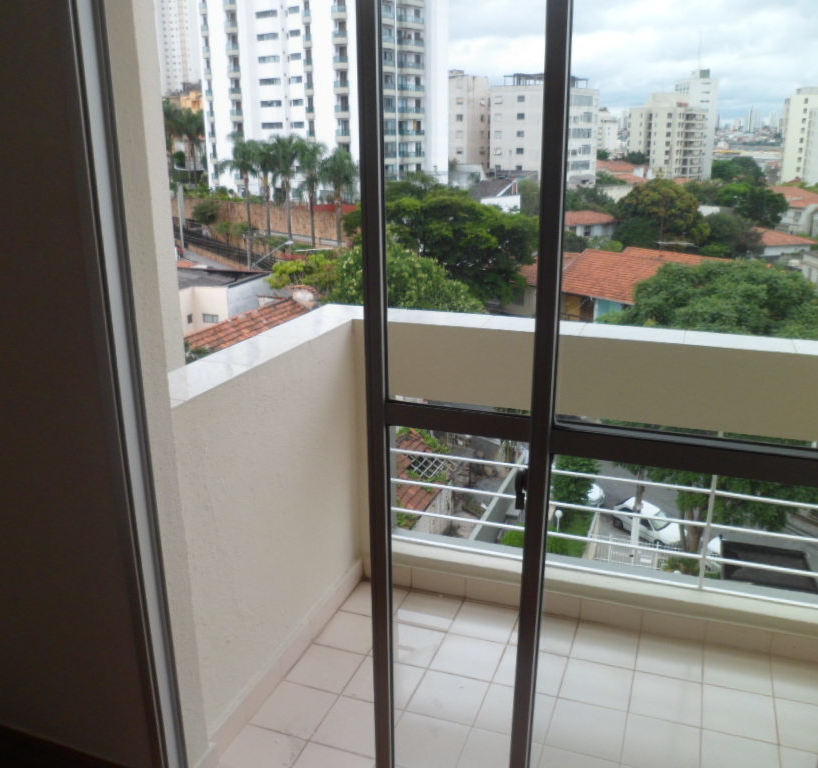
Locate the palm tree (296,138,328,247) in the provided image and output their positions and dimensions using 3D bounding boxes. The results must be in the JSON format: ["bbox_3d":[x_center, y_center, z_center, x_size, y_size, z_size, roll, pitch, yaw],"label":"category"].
[{"bbox_3d":[-10.194,-19.794,80.000,4.000,10.900,4.000,-3,16,-7],"label":"palm tree"}]

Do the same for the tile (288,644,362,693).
[{"bbox_3d":[-0.256,0.890,2.400,0.200,0.010,0.200,5,17,20],"label":"tile"}]

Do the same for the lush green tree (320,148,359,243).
[{"bbox_3d":[-7.011,-18.777,77.583,4.035,9.516,4.035,-2,17,-5],"label":"lush green tree"}]

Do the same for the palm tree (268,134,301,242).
[{"bbox_3d":[-12.877,-20.220,79.547,3.620,10.618,3.620,-4,17,-8],"label":"palm tree"}]

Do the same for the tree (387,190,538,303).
[{"bbox_3d":[3.472,-9.514,60.000,13.500,11.000,12.500,0,16,3],"label":"tree"}]

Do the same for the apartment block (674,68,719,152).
[{"bbox_3d":[98.109,-86.080,262.000,12.000,38.000,9.500,-9,18,-27],"label":"apartment block"}]

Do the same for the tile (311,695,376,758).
[{"bbox_3d":[-0.139,0.959,2.153,0.200,0.010,0.200,5,17,20],"label":"tile"}]

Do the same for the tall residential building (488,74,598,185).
[{"bbox_3d":[24.751,-45.536,140.211,11.900,19.843,17.300,13,22,38],"label":"tall residential building"}]

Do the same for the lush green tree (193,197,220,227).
[{"bbox_3d":[-22.460,-18.958,85.304,3.327,3.139,3.327,-5,17,-14],"label":"lush green tree"}]

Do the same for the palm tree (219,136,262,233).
[{"bbox_3d":[-18.948,-22.381,87.000,4.800,10.800,4.800,-4,16,-12],"label":"palm tree"}]

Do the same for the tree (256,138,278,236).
[{"bbox_3d":[-14.939,-20.555,81.201,3.484,9.818,3.484,-4,17,-9],"label":"tree"}]

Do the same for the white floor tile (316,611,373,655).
[{"bbox_3d":[-0.188,0.833,2.575,0.200,0.010,0.200,5,18,20],"label":"white floor tile"}]

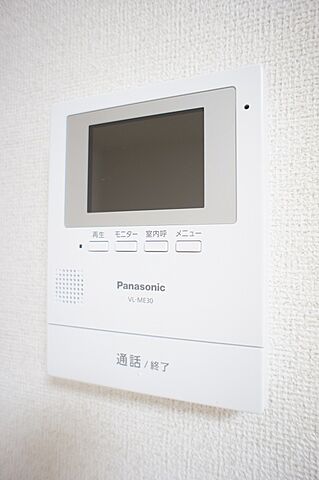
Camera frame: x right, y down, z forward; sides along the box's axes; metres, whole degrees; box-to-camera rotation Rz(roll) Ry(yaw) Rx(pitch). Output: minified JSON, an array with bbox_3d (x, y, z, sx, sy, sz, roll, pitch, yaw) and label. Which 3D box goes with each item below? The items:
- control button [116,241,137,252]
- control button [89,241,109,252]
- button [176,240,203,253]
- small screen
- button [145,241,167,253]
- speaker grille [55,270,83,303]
[{"bbox_3d":[-0.019,0.004,0.185,0.015,0.006,0.003,0,-2,21],"label":"control button"},{"bbox_3d":[-0.037,0.004,0.191,0.014,0.006,0.003,0,-2,21],"label":"control button"},{"bbox_3d":[0.015,0.003,0.172,0.015,0.006,0.003,0,-2,21],"label":"button"},{"bbox_3d":[-0.010,-0.044,0.184,0.072,0.054,0.005,0,-2,21],"label":"small screen"},{"bbox_3d":[-0.002,0.003,0.178,0.014,0.006,0.003,0,-2,21],"label":"button"},{"bbox_3d":[-0.056,0.029,0.198,0.020,0.020,0.002,0,-2,21],"label":"speaker grille"}]

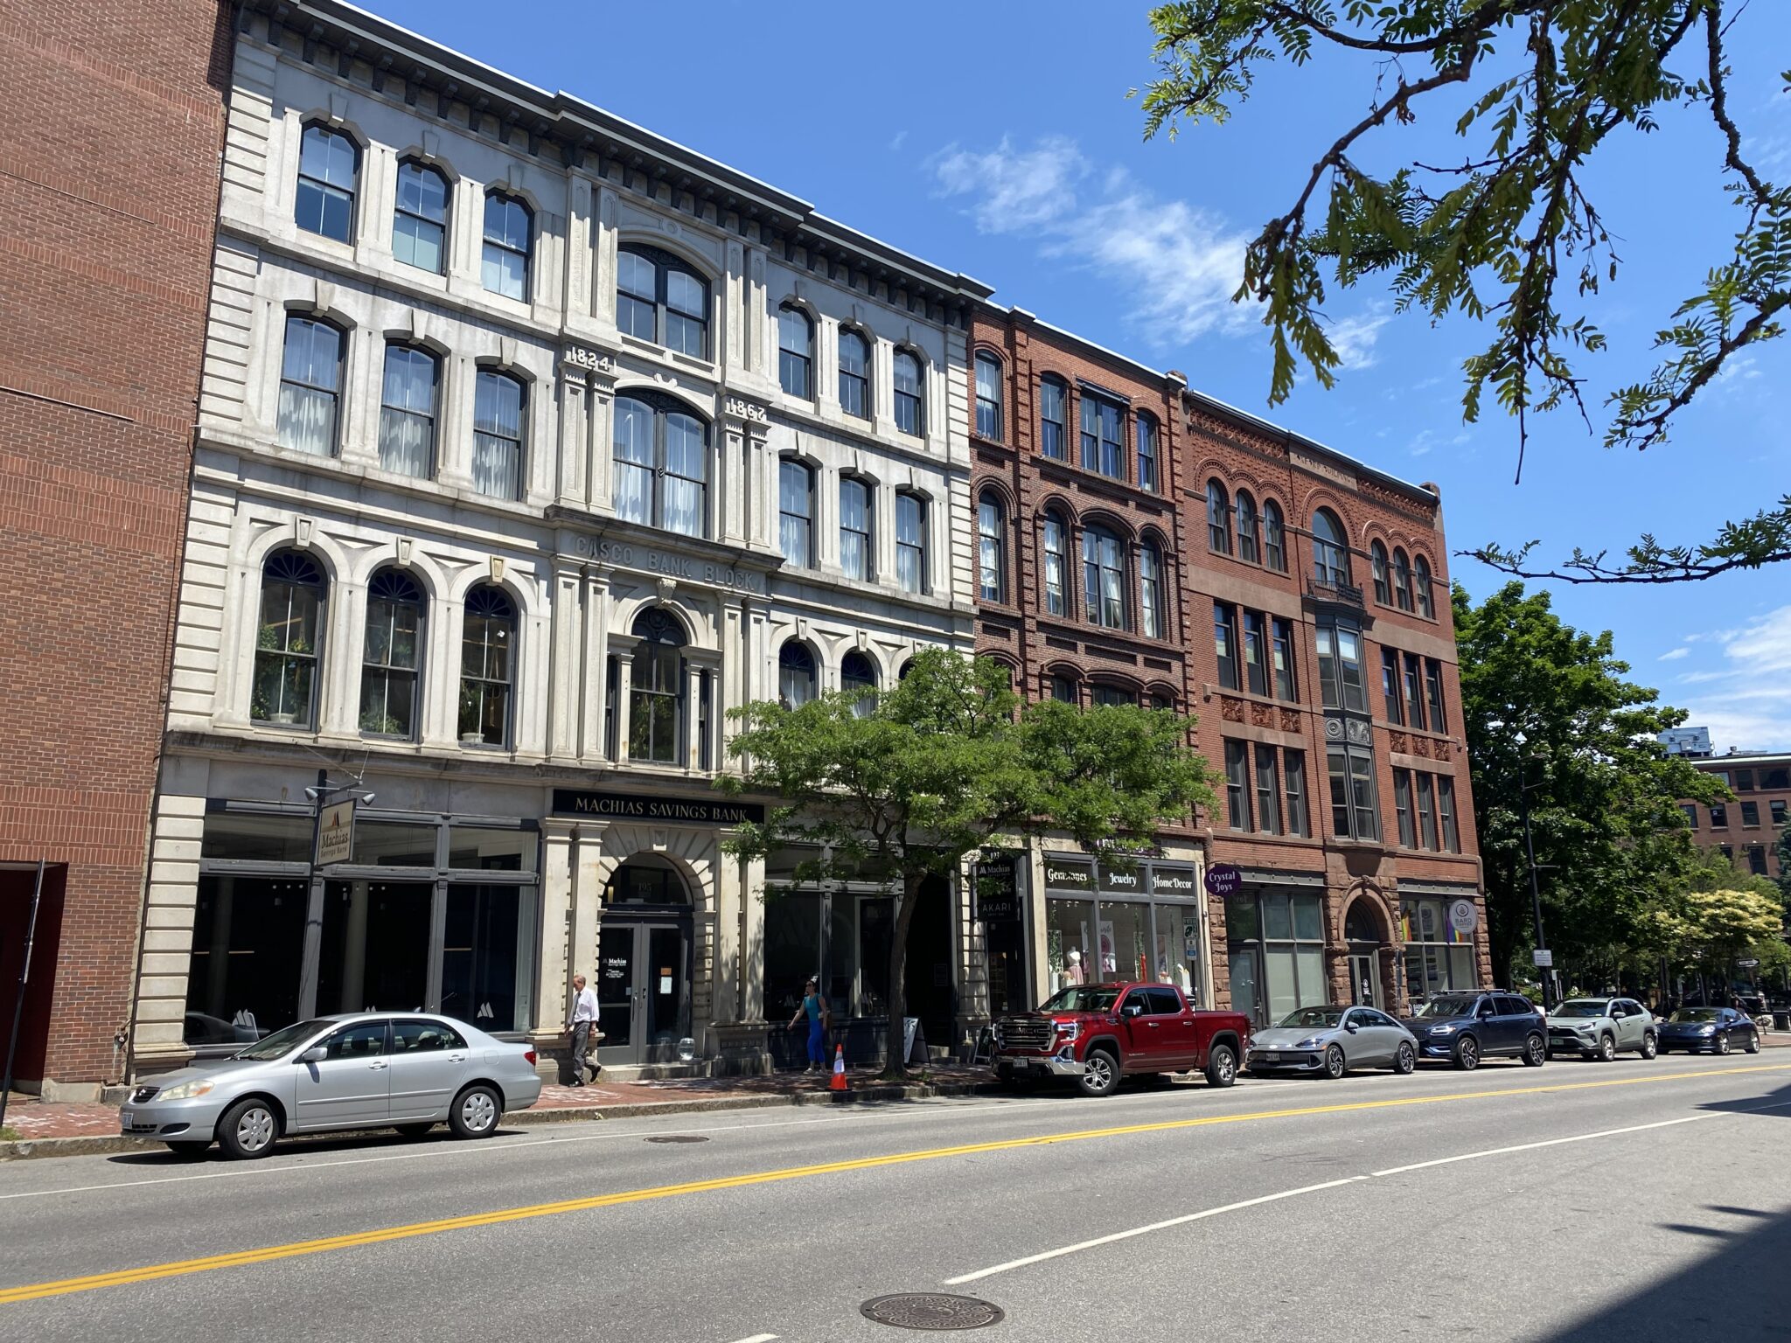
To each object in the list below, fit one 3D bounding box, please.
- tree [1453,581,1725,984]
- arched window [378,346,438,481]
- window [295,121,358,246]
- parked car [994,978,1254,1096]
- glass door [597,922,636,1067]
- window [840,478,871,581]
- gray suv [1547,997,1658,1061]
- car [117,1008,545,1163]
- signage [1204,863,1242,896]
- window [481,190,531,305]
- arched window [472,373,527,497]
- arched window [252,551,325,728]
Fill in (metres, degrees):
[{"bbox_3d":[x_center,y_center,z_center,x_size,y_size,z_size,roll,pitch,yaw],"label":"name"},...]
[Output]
[{"bbox_3d":[24.505,4.137,50.639,12.500,18.450,12.500,10,-17,-40],"label":"tree"},{"bbox_3d":[-8.279,-4.467,22.798,1.080,2.460,0.200,10,-17,-40],"label":"arched window"},{"bbox_3d":[-9.557,-8.245,22.570,1.070,2.100,0.200,10,-17,-40],"label":"window"},{"bbox_3d":[4.372,6.916,25.514,5.870,1.910,2.080,12,-18,-40],"label":"parked car"},{"bbox_3d":[-4.904,5.683,23.697,0.950,2.430,0.080,10,-17,-40],"label":"glass door"},{"bbox_3d":[-0.933,-3.171,29.427,1.000,2.340,0.250,10,-17,-40],"label":"window"},{"bbox_3d":[19.732,10.070,37.949,4.600,1.690,1.880,11,-17,-38],"label":"gray suv"},{"bbox_3d":[-6.346,4.701,15.589,1.720,1.470,4.530,-13,-19,42],"label":"car"},{"bbox_3d":[8.350,5.263,34.171,0.080,0.860,1.120,10,-17,-40],"label":"signage"},{"bbox_3d":[-7.221,-7.809,24.879,1.000,2.000,0.250,10,-17,-40],"label":"window"},{"bbox_3d":[-7.124,-4.184,24.060,1.050,2.450,0.200,10,-17,-40],"label":"arched window"},{"bbox_3d":[-9.468,-0.482,21.025,1.030,2.930,0.200,10,-17,-40],"label":"arched window"}]

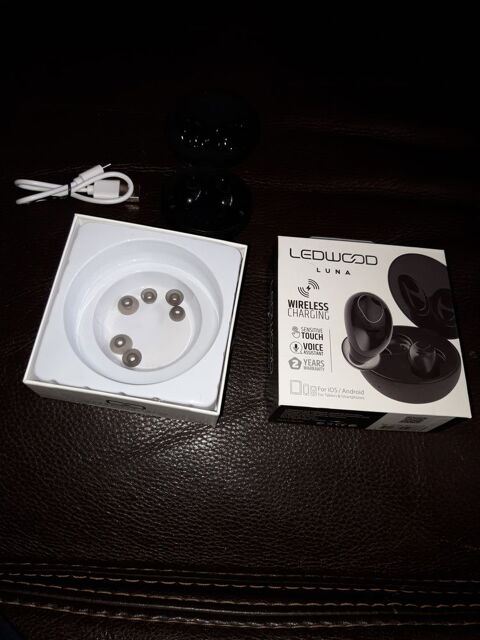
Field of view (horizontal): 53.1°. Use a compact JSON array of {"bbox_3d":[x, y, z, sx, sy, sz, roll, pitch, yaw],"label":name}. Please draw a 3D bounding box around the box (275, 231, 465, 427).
[{"bbox_3d":[0.075,0.010,0.309,0.109,0.048,0.108,4,68,-5],"label":"box"}]

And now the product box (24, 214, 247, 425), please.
[{"bbox_3d":[-0.059,0.000,0.303,0.109,0.039,0.109,10,67,-3],"label":"product box"}]

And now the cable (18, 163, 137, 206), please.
[{"bbox_3d":[-0.119,-0.095,0.350,0.084,0.010,0.036,-15,71,-12],"label":"cable"}]

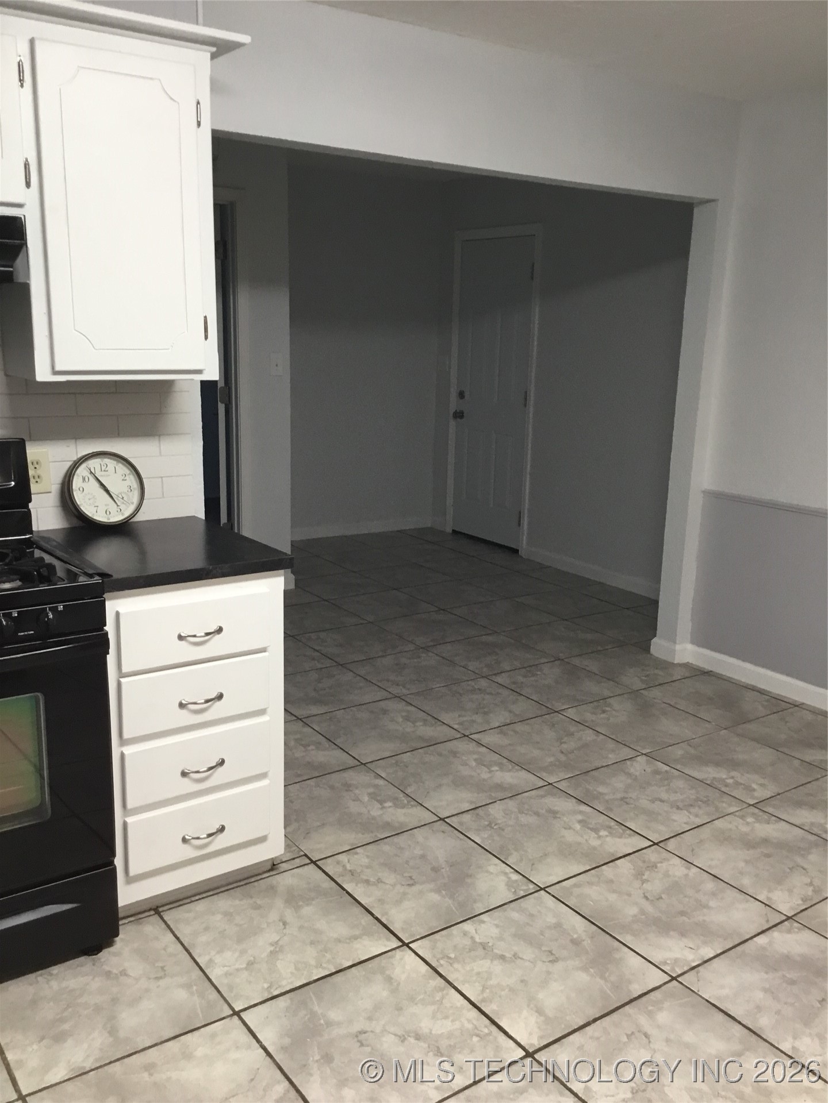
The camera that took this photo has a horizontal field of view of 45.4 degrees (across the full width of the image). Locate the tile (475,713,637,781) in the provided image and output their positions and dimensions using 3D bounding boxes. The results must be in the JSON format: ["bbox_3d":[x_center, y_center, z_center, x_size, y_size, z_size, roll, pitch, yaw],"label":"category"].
[{"bbox_3d":[0.518,0.719,3.638,0.449,0.012,0.449,-7,16,-35],"label":"tile"}]

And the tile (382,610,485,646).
[{"bbox_3d":[0.102,0.390,4.973,0.451,0.012,0.451,-7,16,-35],"label":"tile"}]

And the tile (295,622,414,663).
[{"bbox_3d":[-0.270,0.438,4.710,0.451,0.012,0.451,-7,16,-35],"label":"tile"}]

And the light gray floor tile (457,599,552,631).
[{"bbox_3d":[0.474,0.343,5.227,0.452,0.012,0.452,-7,16,-35],"label":"light gray floor tile"}]

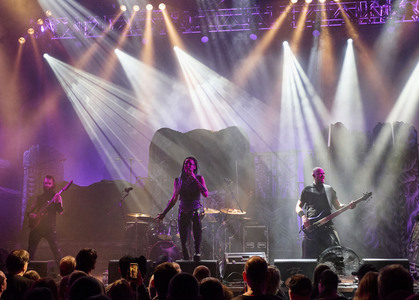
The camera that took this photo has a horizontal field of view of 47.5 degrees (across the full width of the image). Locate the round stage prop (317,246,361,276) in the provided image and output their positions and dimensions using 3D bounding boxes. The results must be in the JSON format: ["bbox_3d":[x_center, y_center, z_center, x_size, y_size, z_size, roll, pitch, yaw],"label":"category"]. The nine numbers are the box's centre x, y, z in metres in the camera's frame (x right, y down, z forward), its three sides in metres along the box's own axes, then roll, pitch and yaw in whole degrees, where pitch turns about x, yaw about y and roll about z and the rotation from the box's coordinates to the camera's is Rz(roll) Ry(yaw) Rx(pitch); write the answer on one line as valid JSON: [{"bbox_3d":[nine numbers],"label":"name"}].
[{"bbox_3d":[1.783,1.549,6.550,0.570,0.460,0.280,0,-9,0],"label":"round stage prop"}]

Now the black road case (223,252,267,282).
[{"bbox_3d":[0.500,1.672,6.800,0.620,0.400,0.420,0,-9,0],"label":"black road case"}]

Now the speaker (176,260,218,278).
[{"bbox_3d":[-0.170,1.738,6.750,0.580,0.350,0.450,0,-9,0],"label":"speaker"}]

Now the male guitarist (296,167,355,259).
[{"bbox_3d":[1.716,1.104,7.100,0.750,1.720,0.520,3,-9,-16],"label":"male guitarist"}]

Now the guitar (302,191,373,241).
[{"bbox_3d":[1.857,0.943,6.900,1.200,0.340,0.100,-31,-2,2],"label":"guitar"}]

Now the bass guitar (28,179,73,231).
[{"bbox_3d":[-2.508,0.857,7.550,0.330,1.020,0.100,42,2,-7],"label":"bass guitar"}]

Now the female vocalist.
[{"bbox_3d":[-0.426,0.914,7.500,0.800,1.640,0.450,1,-9,-6],"label":"female vocalist"}]

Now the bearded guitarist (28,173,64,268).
[{"bbox_3d":[-2.655,1.238,7.700,0.580,1.670,0.460,2,-9,-11],"label":"bearded guitarist"}]

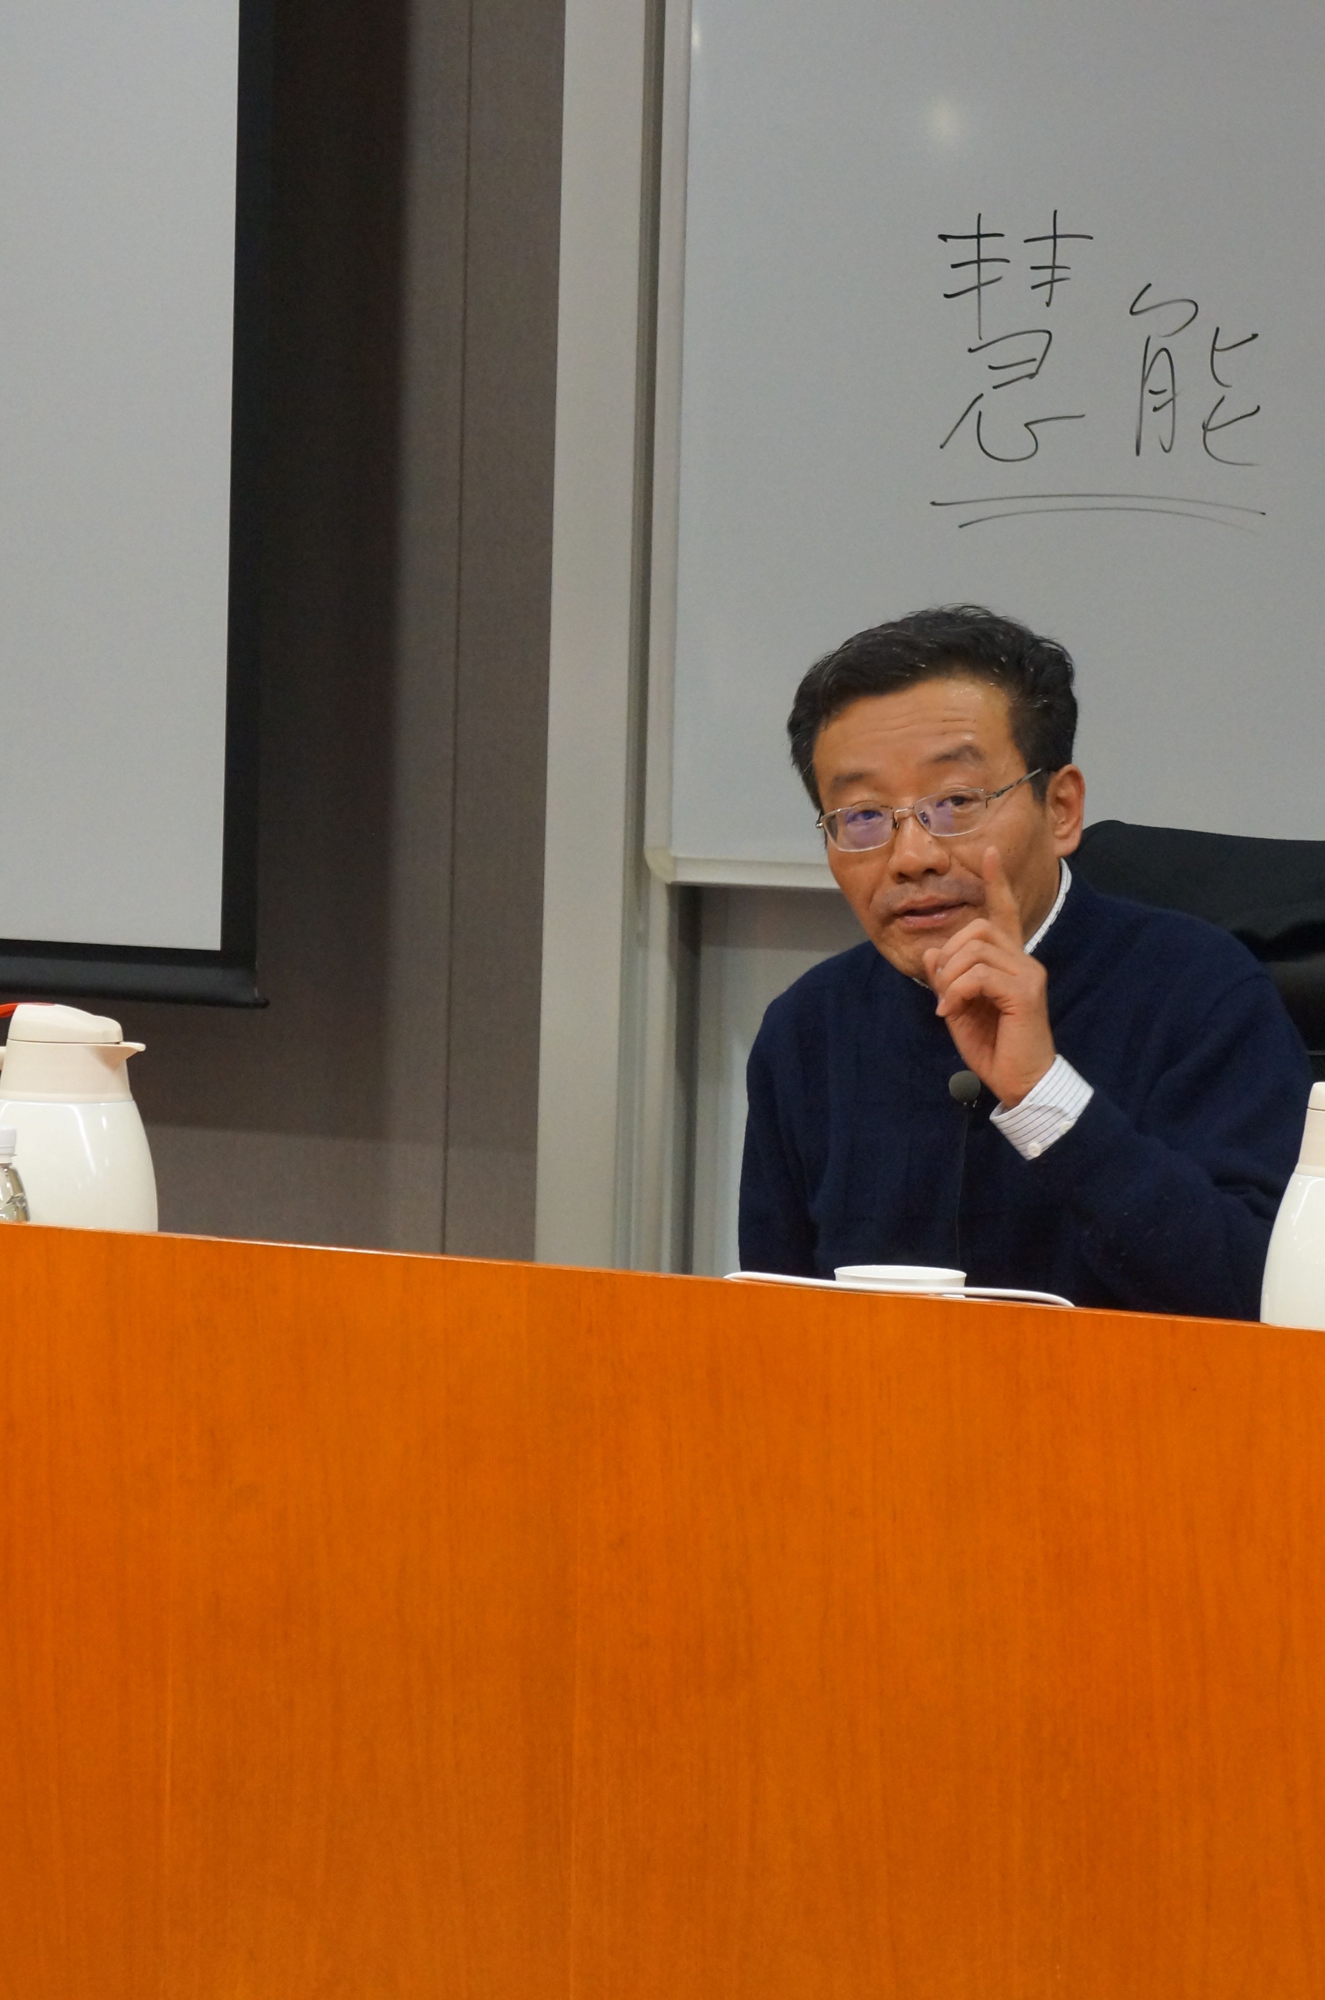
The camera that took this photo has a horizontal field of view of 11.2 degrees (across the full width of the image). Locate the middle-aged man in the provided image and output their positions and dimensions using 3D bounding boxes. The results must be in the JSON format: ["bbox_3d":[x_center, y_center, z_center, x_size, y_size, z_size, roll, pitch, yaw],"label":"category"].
[{"bbox_3d":[0.190,0.366,4.498,0.520,1.240,0.720,3,3,32],"label":"middle-aged man"}]

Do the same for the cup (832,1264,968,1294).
[{"bbox_3d":[0.144,0.212,4.097,0.079,0.096,0.079,1,3,0],"label":"cup"}]

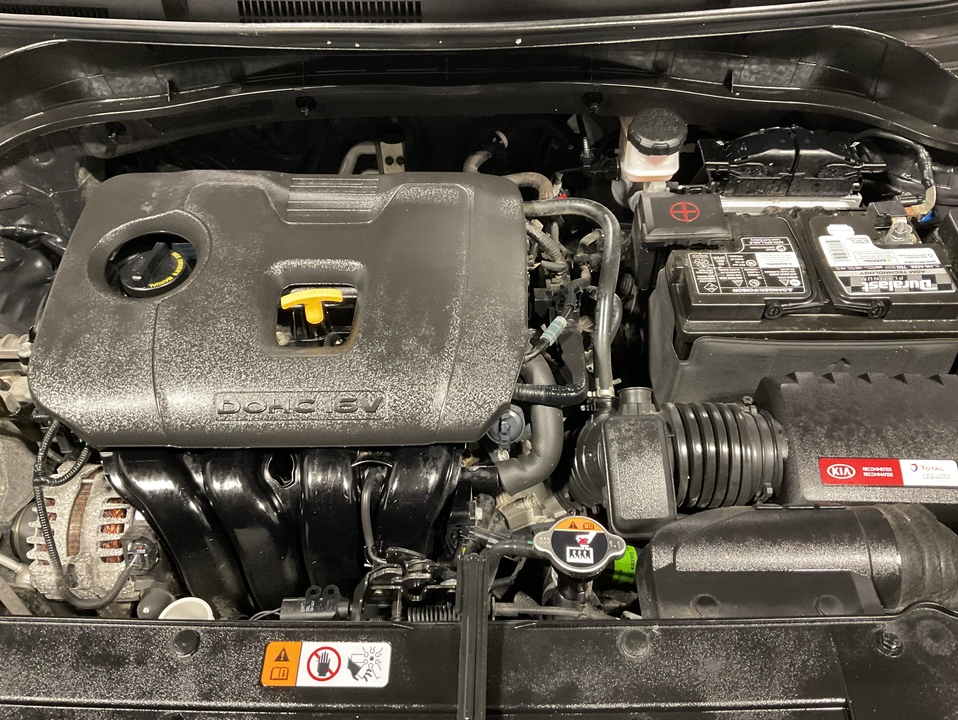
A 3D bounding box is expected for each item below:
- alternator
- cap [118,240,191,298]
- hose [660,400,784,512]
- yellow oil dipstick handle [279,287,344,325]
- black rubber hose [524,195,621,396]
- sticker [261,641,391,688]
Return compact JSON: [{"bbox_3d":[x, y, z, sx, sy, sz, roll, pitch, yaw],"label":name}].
[{"bbox_3d":[-0.362,0.167,0.772,0.122,0.132,0.130,0,49,0],"label":"alternator"},{"bbox_3d":[-0.325,-0.087,0.805,0.064,0.030,0.064,0,49,0],"label":"cap"},{"bbox_3d":[0.203,0.081,0.682,0.092,0.090,0.089,0,49,0],"label":"hose"},{"bbox_3d":[-0.157,-0.050,0.762,0.058,0.034,0.014,-5,49,-5],"label":"yellow oil dipstick handle"},{"bbox_3d":[0.097,-0.069,0.800,0.094,0.065,0.245,0,49,0],"label":"black rubber hose"},{"bbox_3d":[-0.106,0.211,0.558,0.087,0.001,0.031,0,52,0],"label":"sticker"}]

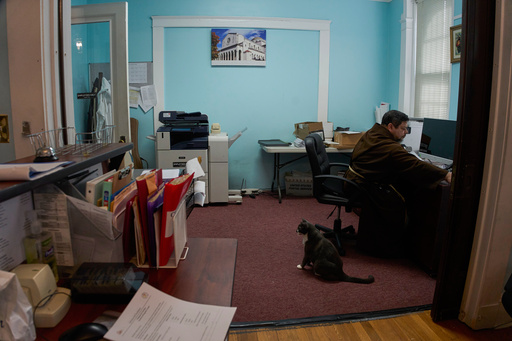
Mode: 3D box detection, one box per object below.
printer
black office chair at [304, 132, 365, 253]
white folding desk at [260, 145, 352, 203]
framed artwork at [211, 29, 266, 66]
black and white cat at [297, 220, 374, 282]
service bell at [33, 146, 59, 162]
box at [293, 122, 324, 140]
[{"bbox_3d":[-0.804,-0.194,4.550,0.860,1.140,0.660,-1,10,-5],"label":"printer"},{"bbox_3d":[0.778,0.166,3.025,0.640,0.980,0.620,4,11,21],"label":"black office chair"},{"bbox_3d":[0.961,0.001,4.715,1.800,0.730,0.750,-1,10,-5],"label":"white folding desk"},{"bbox_3d":[-0.238,-1.685,4.679,0.765,0.515,0.030,-1,10,-5],"label":"framed artwork"},{"bbox_3d":[0.558,0.569,2.448,0.520,0.380,0.210,5,11,24],"label":"black and white cat"},{"bbox_3d":[-0.740,-0.058,1.200,0.085,0.060,0.085,-1,10,-5],"label":"service bell"},{"bbox_3d":[0.725,-0.523,4.715,0.380,0.280,0.320,-1,10,-5],"label":"box"}]

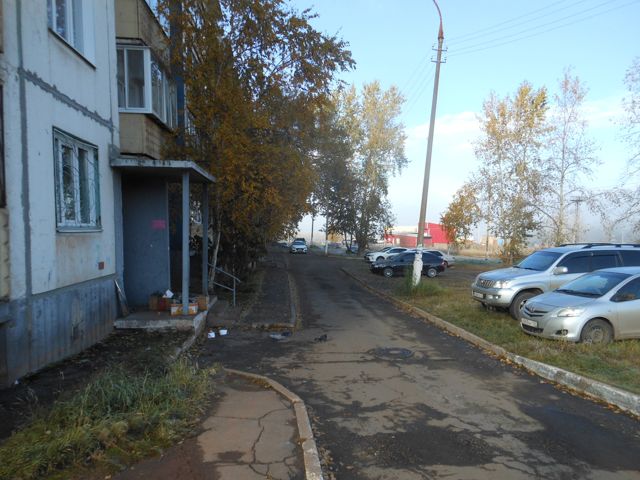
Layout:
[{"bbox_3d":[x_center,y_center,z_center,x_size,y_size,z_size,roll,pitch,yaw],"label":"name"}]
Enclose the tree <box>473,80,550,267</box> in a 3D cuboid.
[{"bbox_3d":[15.744,-5.550,38.000,6.000,14.500,5.500,0,2,0],"label":"tree"}]

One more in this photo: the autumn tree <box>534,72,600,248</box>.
[{"bbox_3d":[21.419,-6.447,40.000,5.300,16.000,5.000,0,2,0],"label":"autumn tree"}]

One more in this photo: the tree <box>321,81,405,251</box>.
[{"bbox_3d":[4.518,-7.373,48.000,8.500,17.300,7.500,0,2,0],"label":"tree"}]

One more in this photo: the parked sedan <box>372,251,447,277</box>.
[{"bbox_3d":[5.304,1.468,27.700,4.400,1.470,1.700,-1,2,-10],"label":"parked sedan"}]

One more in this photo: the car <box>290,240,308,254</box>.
[{"bbox_3d":[-2.329,0.852,52.500,1.750,1.450,4.300,0,2,-1],"label":"car"}]

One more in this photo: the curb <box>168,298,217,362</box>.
[{"bbox_3d":[-2.420,1.660,9.150,0.220,0.300,4.700,-1,2,-5],"label":"curb"}]

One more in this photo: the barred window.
[{"bbox_3d":[-3.768,-0.872,7.200,0.120,1.460,1.520,-1,2,-5],"label":"barred window"}]

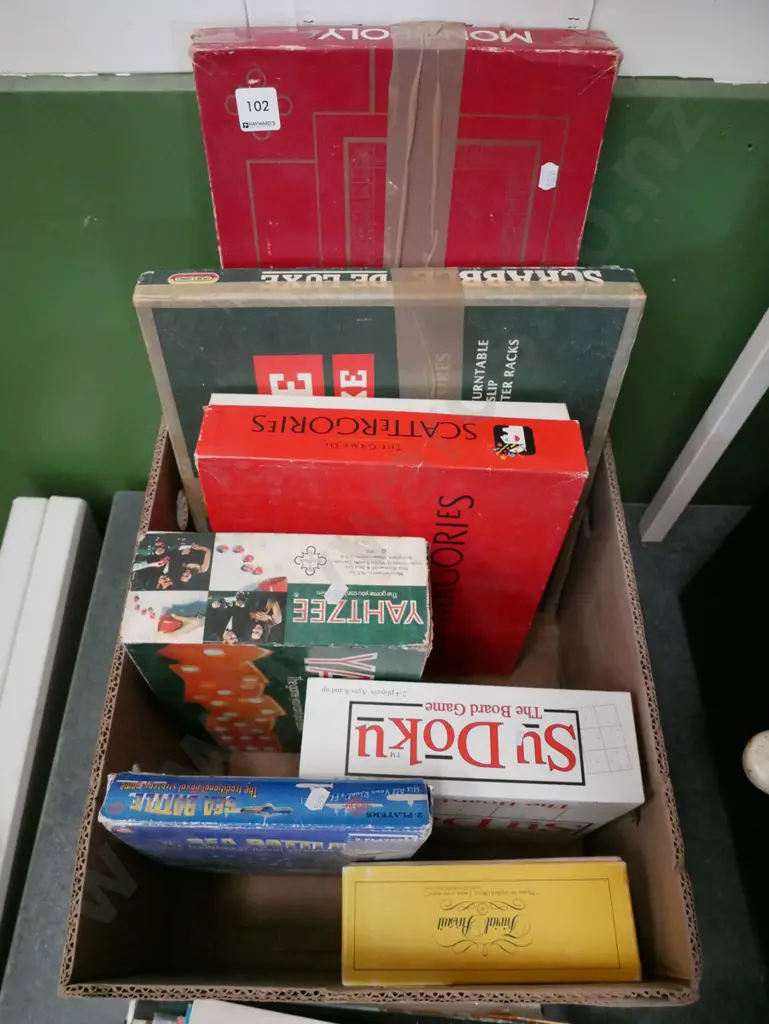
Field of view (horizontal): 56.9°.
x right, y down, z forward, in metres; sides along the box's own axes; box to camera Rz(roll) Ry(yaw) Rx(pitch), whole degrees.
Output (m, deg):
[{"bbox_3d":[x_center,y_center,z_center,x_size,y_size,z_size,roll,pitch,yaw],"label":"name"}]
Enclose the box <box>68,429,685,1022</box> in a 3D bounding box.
[{"bbox_3d":[-0.001,0.132,0.641,0.392,0.234,0.490,0,61,0],"label":"box"}]

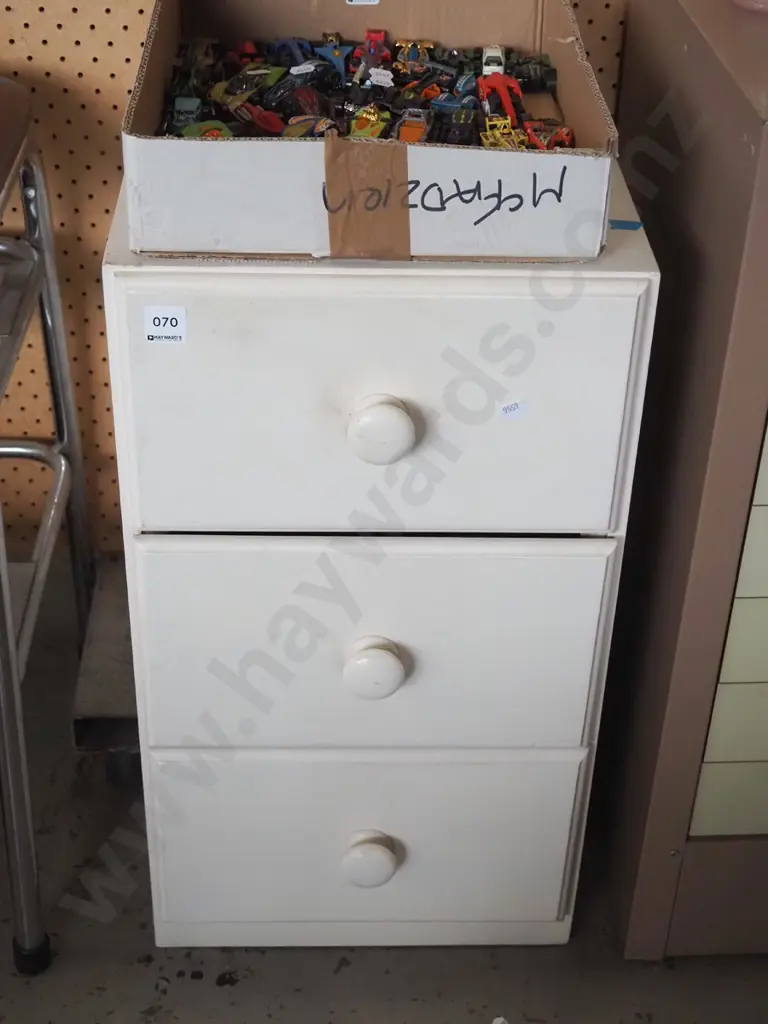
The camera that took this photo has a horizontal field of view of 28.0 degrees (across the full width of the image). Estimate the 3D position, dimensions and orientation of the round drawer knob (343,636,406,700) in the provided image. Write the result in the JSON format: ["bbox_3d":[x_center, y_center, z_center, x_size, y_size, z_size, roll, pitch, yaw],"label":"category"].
[{"bbox_3d":[-0.010,0.155,1.520,0.060,0.060,0.048,0,34,-2],"label":"round drawer knob"}]

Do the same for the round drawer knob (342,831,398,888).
[{"bbox_3d":[-0.016,0.378,1.665,0.060,0.060,0.048,0,34,-2],"label":"round drawer knob"}]

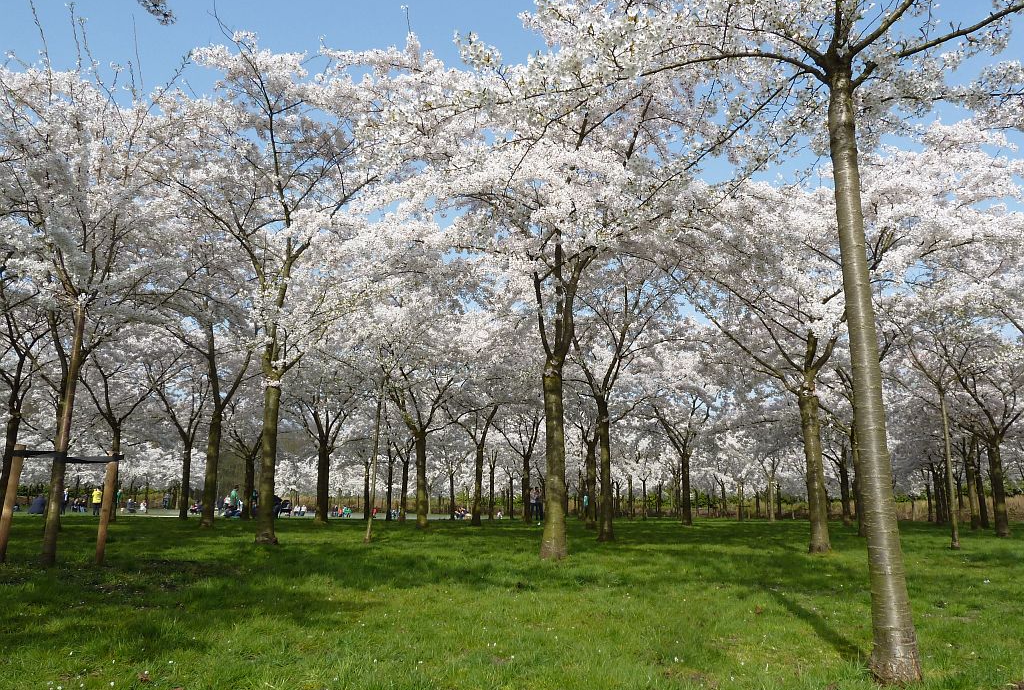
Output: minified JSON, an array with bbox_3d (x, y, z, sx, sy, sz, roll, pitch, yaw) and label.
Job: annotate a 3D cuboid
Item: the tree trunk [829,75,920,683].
[{"bbox_3d":[2.088,0.042,4.367,0.249,3.587,0.249,-5,-13,25],"label":"tree trunk"}]

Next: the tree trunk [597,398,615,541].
[{"bbox_3d":[2.472,3.264,19.717,0.371,3.752,0.371,-1,-12,7],"label":"tree trunk"}]

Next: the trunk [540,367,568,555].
[{"bbox_3d":[0.795,2.167,14.085,0.426,3.645,0.426,-1,-12,3],"label":"trunk"}]

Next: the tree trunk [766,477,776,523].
[{"bbox_3d":[11.781,7.005,33.509,0.216,1.971,0.216,-4,-12,19],"label":"tree trunk"}]

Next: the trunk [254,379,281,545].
[{"bbox_3d":[-5.433,2.594,16.538,0.416,3.593,0.416,4,-13,-17],"label":"trunk"}]

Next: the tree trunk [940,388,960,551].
[{"bbox_3d":[9.875,2.781,16.707,0.161,3.527,0.161,-7,-13,29],"label":"tree trunk"}]

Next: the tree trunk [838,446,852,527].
[{"bbox_3d":[12.973,5.515,28.812,0.280,3.018,0.280,-5,-13,23],"label":"tree trunk"}]

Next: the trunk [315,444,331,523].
[{"bbox_3d":[-8.059,5.881,31.453,0.472,3.273,0.472,3,-12,-14],"label":"trunk"}]

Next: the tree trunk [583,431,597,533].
[{"bbox_3d":[2.828,4.960,26.890,0.377,3.330,0.377,-1,-12,6],"label":"tree trunk"}]

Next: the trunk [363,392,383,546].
[{"bbox_3d":[-3.271,2.870,17.514,0.162,3.478,0.162,5,-13,-10],"label":"trunk"}]

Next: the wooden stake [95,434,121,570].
[{"bbox_3d":[-6.863,2.726,12.527,0.163,1.897,0.163,6,-13,-28],"label":"wooden stake"}]

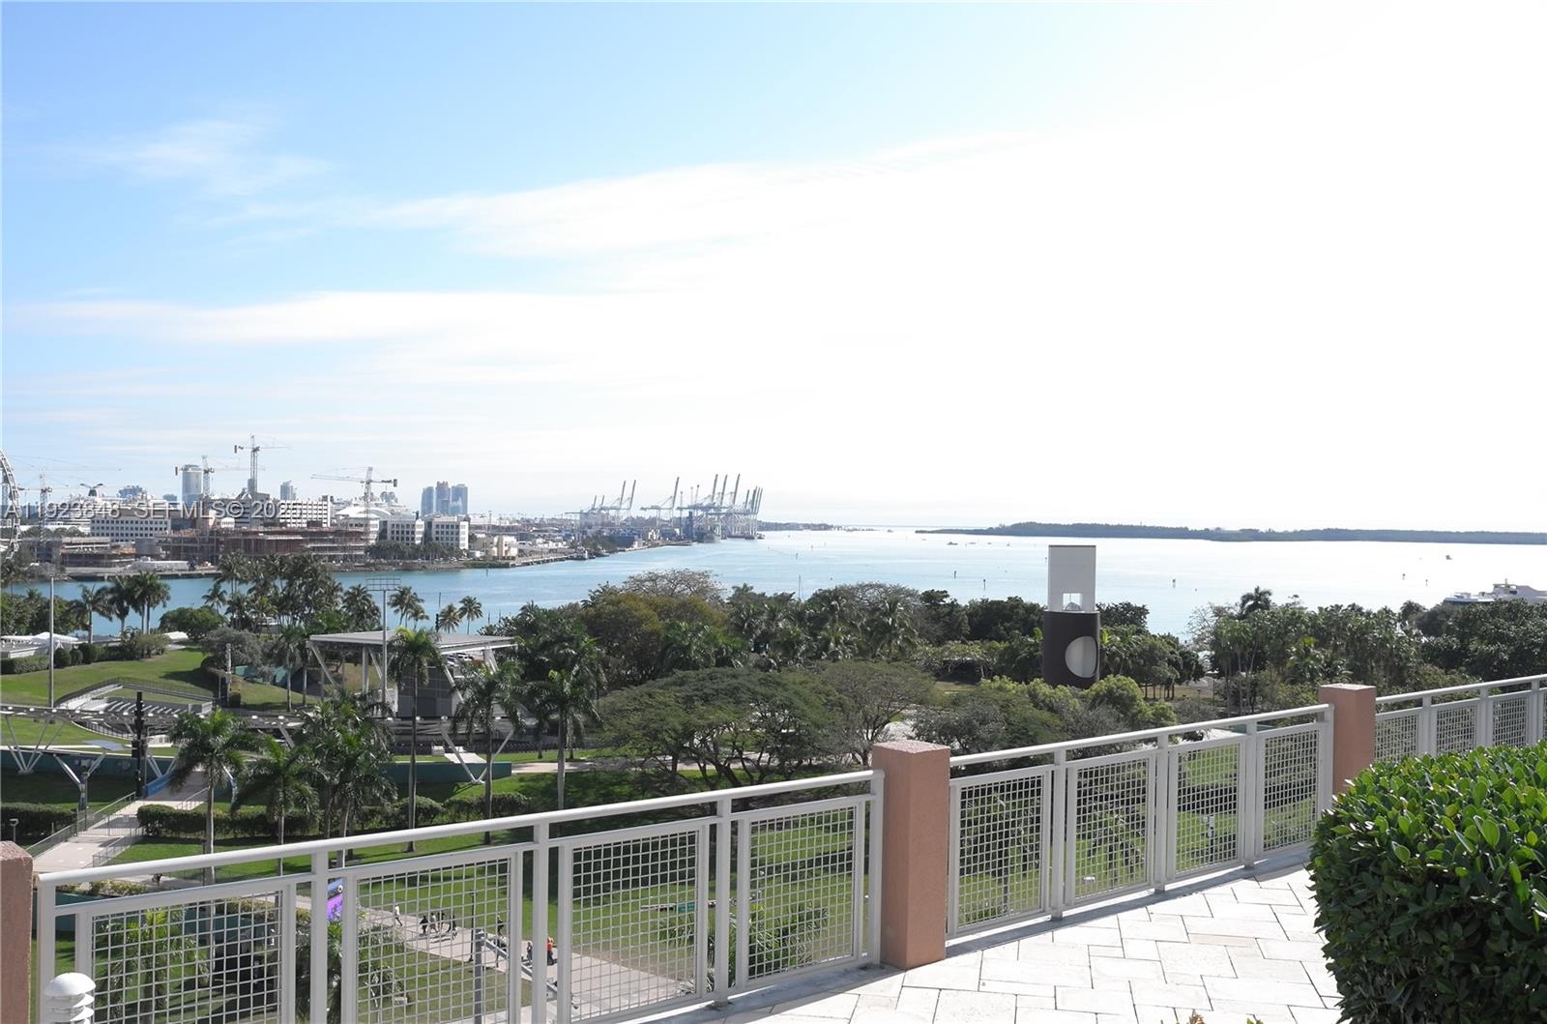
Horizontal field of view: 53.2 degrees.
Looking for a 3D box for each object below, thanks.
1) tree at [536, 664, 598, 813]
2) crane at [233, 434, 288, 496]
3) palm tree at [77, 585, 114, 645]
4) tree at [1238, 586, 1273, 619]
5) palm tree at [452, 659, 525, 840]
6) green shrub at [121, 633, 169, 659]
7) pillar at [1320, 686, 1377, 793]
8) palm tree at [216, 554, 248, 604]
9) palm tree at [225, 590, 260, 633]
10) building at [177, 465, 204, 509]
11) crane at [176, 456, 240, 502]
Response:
[{"bbox_3d":[-20.327,23.391,150.500,6.200,16.200,6.200,1,0,0],"label":"tree"},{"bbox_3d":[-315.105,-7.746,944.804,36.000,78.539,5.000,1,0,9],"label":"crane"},{"bbox_3d":[-147.139,23.248,334.962,8.000,15.006,8.000,1,0,0],"label":"palm tree"},{"bbox_3d":[106.100,25.620,339.950,7.400,18.220,7.400,1,0,0],"label":"tree"},{"bbox_3d":[-27.220,22.774,147.000,7.000,17.400,7.000,1,0,0],"label":"palm tree"},{"bbox_3d":[-113.890,24.232,280.000,5.500,4.800,8.500,1,0,0],"label":"green shrub"},{"bbox_3d":[4.550,1.990,12.270,0.310,1.180,0.310,1,0,-43],"label":"pillar"},{"bbox_3d":[-133.410,20.590,379.940,7.800,19.750,7.800,1,0,0],"label":"palm tree"},{"bbox_3d":[-115.403,24.666,334.962,7.869,15.217,7.869,1,0,0],"label":"palm tree"},{"bbox_3d":[-1694.723,-46.632,4500.000,60.000,162.000,45.000,1,0,0],"label":"building"},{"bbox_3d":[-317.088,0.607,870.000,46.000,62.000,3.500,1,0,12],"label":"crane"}]

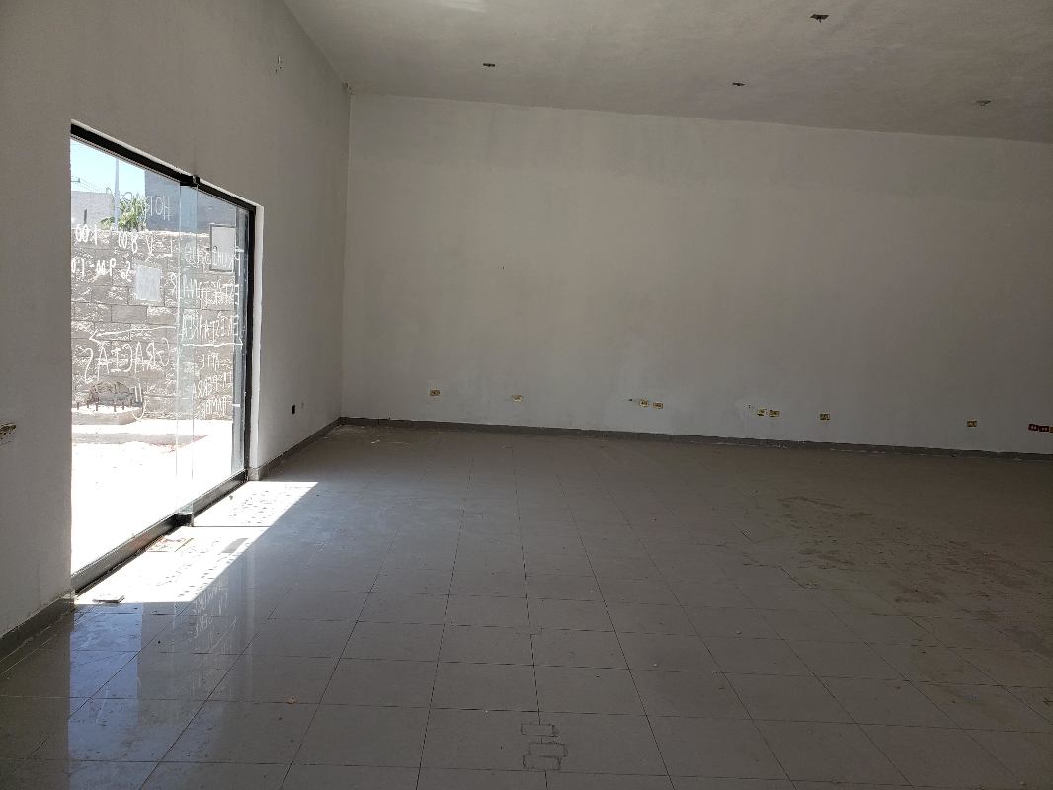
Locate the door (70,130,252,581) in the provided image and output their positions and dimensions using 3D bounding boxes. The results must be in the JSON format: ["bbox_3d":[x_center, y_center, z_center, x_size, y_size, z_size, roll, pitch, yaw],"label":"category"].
[{"bbox_3d":[-2.356,-0.298,5.364,0.080,2.323,3.067,3,6,-2],"label":"door"}]

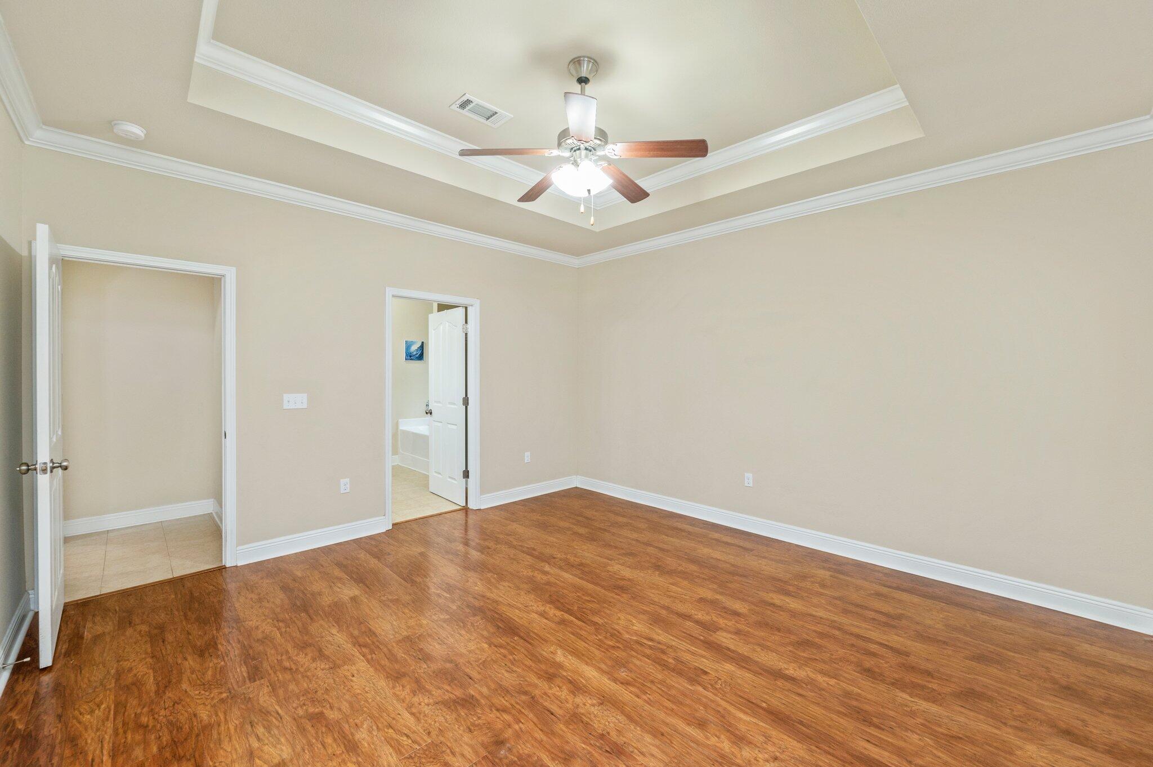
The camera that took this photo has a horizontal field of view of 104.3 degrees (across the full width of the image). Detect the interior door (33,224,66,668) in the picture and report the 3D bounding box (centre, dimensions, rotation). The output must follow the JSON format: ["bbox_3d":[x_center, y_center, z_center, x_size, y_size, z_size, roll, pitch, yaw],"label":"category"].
[{"bbox_3d":[-2.731,0.288,2.329,0.805,2.033,0.038,1,1,44],"label":"interior door"}]

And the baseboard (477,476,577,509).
[{"bbox_3d":[-0.497,1.217,5.051,1.360,0.131,0.020,-1,1,-44],"label":"baseboard"}]

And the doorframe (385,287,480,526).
[{"bbox_3d":[-1.367,0.225,4.276,0.950,2.125,0.140,-1,1,-44],"label":"doorframe"}]

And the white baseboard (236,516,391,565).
[{"bbox_3d":[-2.051,1.234,3.563,1.035,0.130,0.020,-1,1,-44],"label":"white baseboard"}]

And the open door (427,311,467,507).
[{"bbox_3d":[-1.427,0.246,4.918,0.040,2.045,0.780,-1,1,-44],"label":"open door"}]

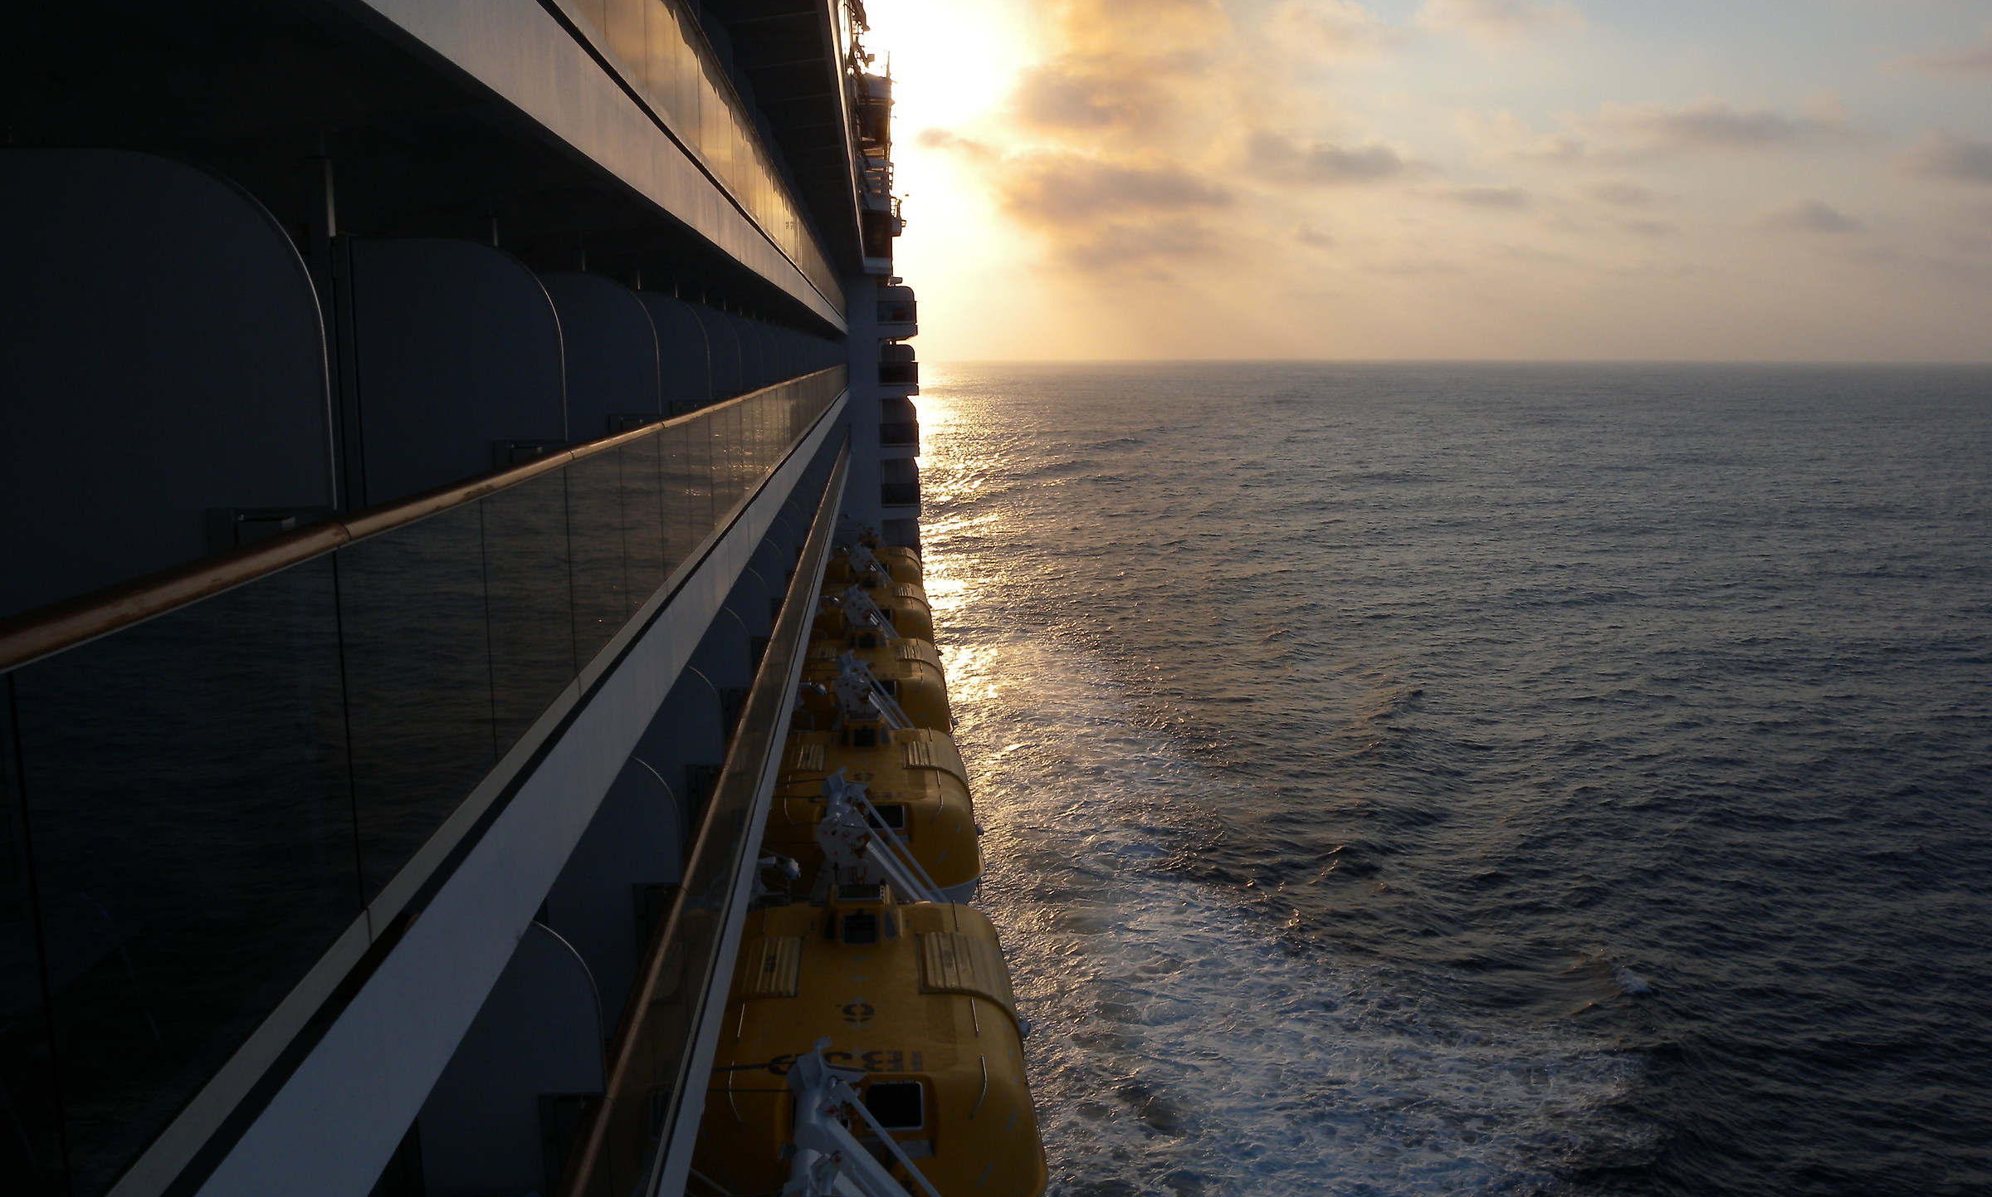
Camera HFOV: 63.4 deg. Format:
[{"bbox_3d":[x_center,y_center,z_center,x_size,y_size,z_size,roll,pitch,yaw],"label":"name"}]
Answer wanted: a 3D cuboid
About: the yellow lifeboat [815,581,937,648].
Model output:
[{"bbox_3d":[-4.251,0.927,54.086,4.300,3.200,9.300,-1,9,-4],"label":"yellow lifeboat"}]

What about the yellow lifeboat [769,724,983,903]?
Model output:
[{"bbox_3d":[-2.571,4.271,32.102,4.300,3.200,9.300,-1,9,-4],"label":"yellow lifeboat"}]

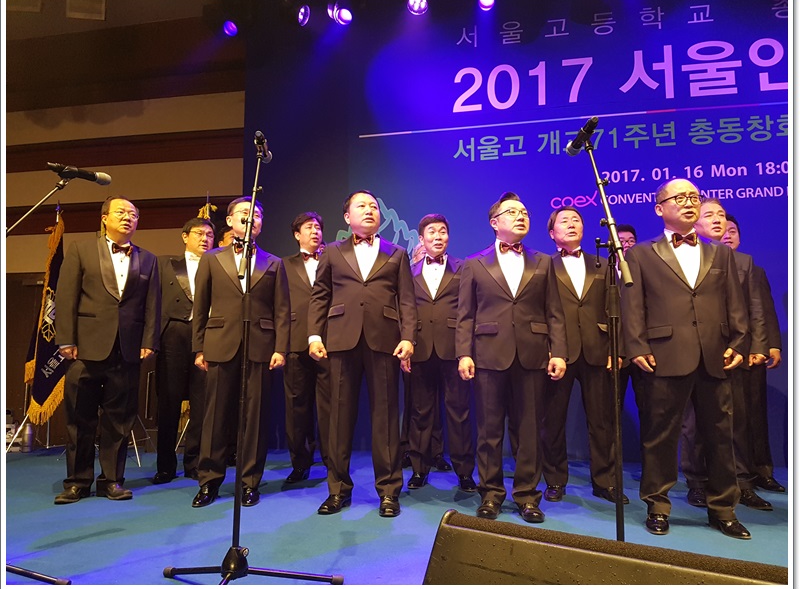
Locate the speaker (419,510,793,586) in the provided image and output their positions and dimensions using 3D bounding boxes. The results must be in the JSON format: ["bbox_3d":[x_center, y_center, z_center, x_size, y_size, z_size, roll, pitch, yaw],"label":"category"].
[{"bbox_3d":[0.436,0.770,1.266,0.780,0.460,0.520,-3,-5,33],"label":"speaker"}]

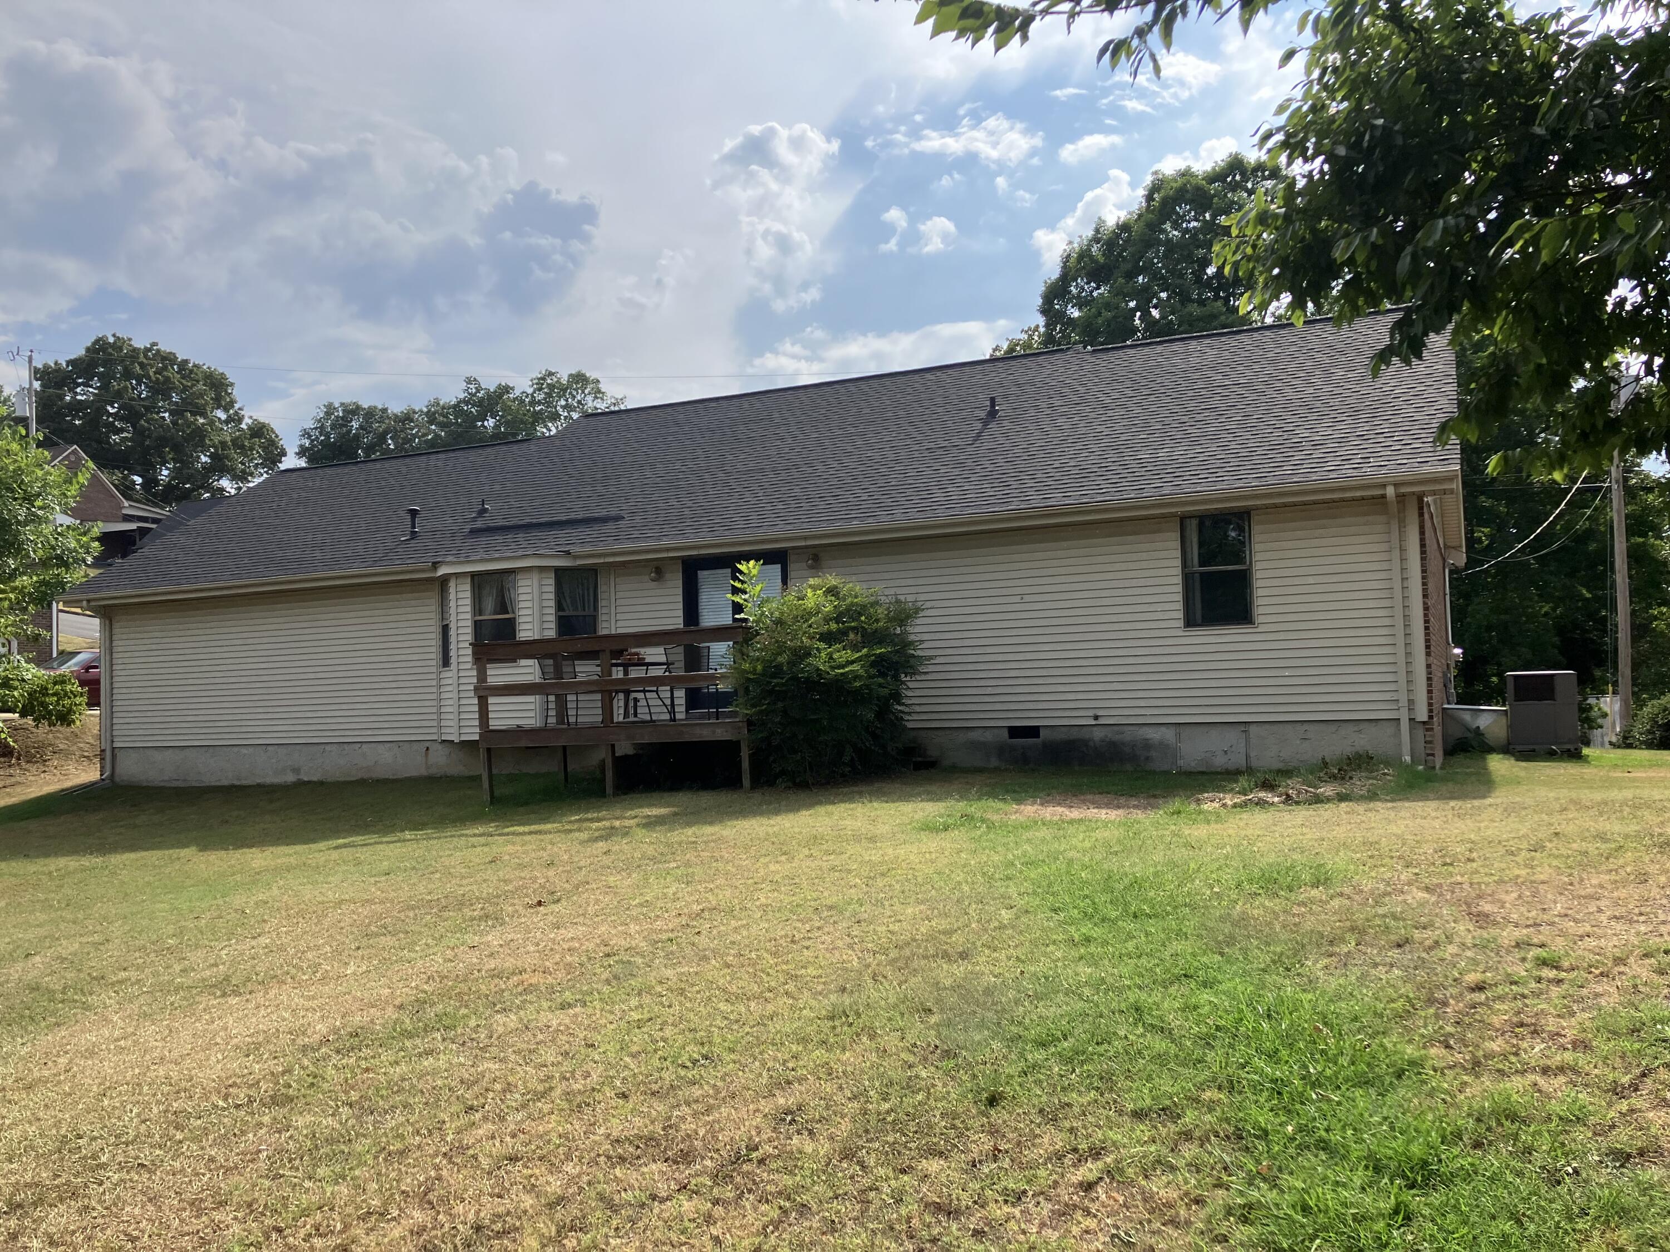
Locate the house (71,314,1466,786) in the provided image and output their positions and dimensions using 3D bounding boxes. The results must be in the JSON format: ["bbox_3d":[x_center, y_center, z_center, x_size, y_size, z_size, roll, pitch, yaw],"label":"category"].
[{"bbox_3d":[-1.194,-0.890,23.698,22.000,6.400,11.000,-3,-3,25],"label":"house"}]

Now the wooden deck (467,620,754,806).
[{"bbox_3d":[-2.049,1.123,16.759,3.720,1.940,3.100,-3,-3,25],"label":"wooden deck"}]

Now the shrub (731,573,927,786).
[{"bbox_3d":[-0.051,0.620,15.100,2.200,2.400,2.100,-2,-3,0],"label":"shrub"}]

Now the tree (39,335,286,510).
[{"bbox_3d":[-29.895,-6.505,59.871,11.200,13.500,11.000,-3,-3,25],"label":"tree"}]

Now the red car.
[{"bbox_3d":[-18.210,1.339,33.400,1.800,1.480,4.700,-3,-3,21],"label":"red car"}]

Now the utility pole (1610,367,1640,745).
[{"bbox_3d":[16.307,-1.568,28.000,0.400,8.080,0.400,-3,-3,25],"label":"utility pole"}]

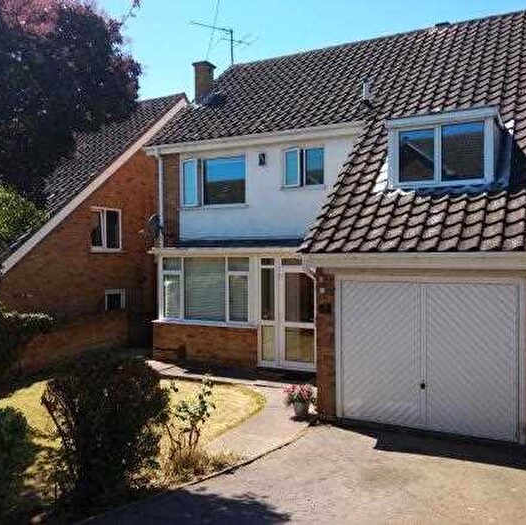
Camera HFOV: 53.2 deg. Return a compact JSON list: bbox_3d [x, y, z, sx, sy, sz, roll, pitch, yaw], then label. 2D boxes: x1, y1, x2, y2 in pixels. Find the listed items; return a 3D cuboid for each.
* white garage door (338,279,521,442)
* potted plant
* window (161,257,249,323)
[{"bbox_3d":[2.217,1.296,7.269,2.420,2.050,0.100,0,2,28],"label":"white garage door"},{"bbox_3d":[0.550,2.068,8.023,0.460,0.470,0.440,-1,2,0],"label":"potted plant"},{"bbox_3d":[-1.308,0.597,11.708,2.340,1.430,0.250,0,2,28],"label":"window"}]

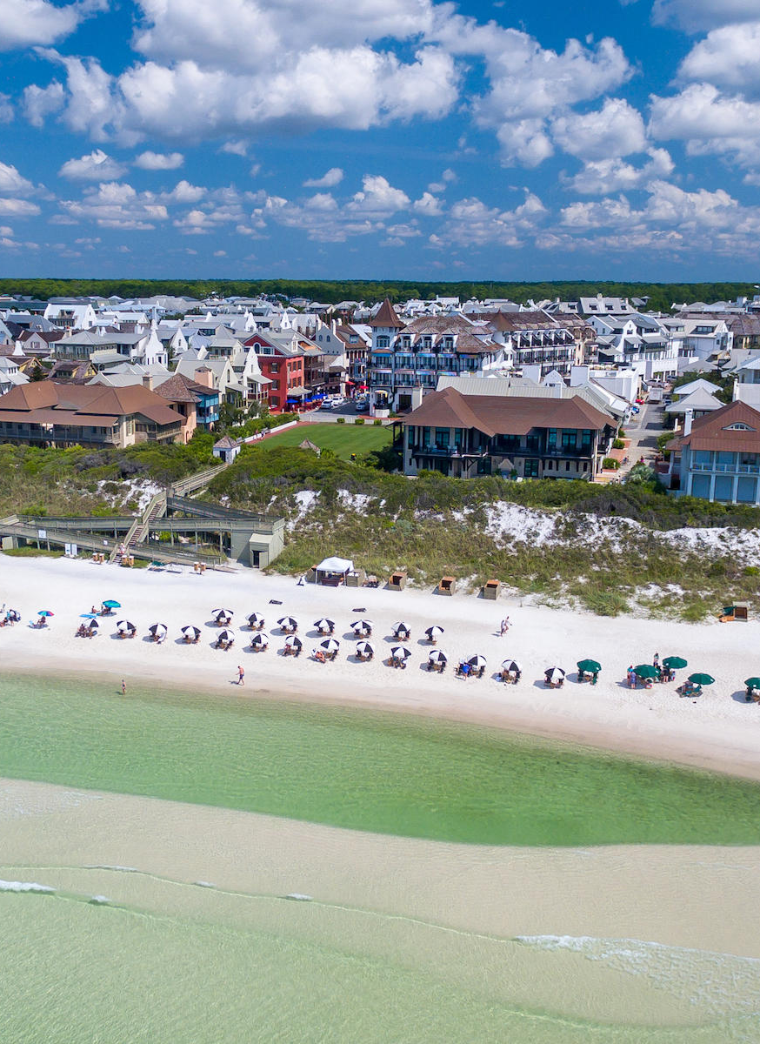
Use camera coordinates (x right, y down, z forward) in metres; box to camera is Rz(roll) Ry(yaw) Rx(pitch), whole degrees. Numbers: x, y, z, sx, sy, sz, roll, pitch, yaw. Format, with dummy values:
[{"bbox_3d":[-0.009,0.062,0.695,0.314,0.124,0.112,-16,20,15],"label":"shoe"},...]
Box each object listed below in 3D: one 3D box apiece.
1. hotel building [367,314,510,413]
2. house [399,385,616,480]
[{"bbox_3d":[11.470,-32.970,176.060,22.700,19.000,24.000,4,16,12],"label":"hotel building"},{"bbox_3d":[16.810,-12.570,118.590,27.570,11.000,14.000,2,16,7],"label":"house"}]

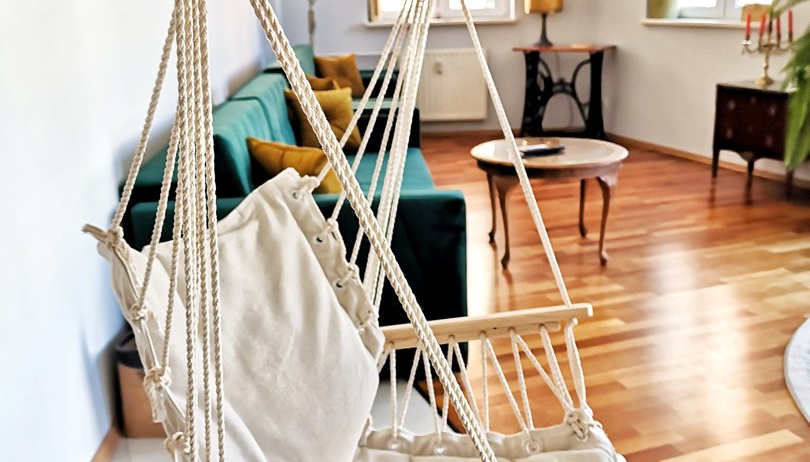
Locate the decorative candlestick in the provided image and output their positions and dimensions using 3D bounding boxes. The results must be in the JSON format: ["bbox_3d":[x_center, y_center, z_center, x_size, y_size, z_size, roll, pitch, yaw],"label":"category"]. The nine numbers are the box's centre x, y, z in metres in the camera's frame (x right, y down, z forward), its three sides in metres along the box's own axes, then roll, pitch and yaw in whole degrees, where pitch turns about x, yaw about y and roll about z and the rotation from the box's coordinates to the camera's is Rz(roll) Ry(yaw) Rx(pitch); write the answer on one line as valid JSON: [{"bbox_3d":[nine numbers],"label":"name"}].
[{"bbox_3d":[2.191,-1.117,5.128,0.312,0.444,0.292,4,17,19],"label":"decorative candlestick"}]

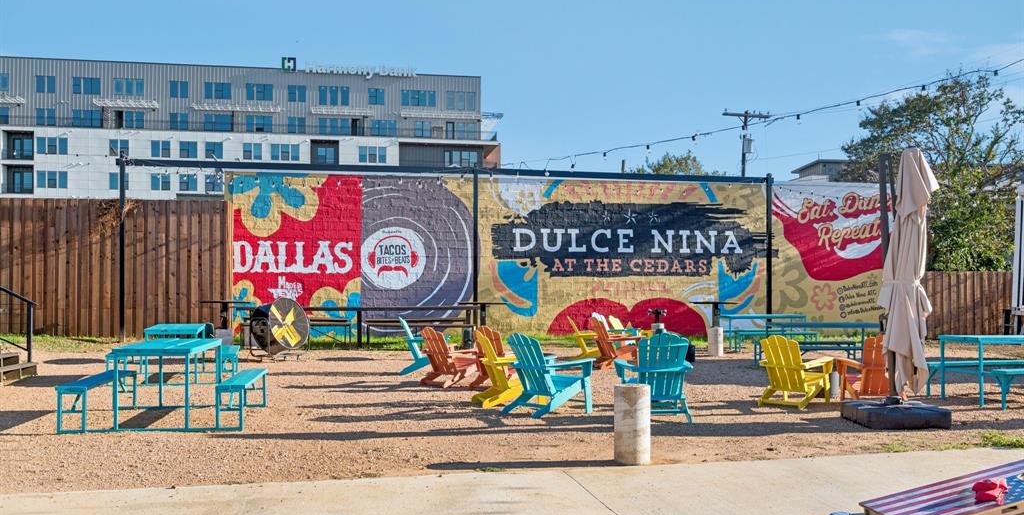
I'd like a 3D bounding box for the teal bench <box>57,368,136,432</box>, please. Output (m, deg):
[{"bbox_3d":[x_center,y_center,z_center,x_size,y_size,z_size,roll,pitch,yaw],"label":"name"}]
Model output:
[{"bbox_3d":[-4.285,1.479,8.891,0.278,0.434,1.745,0,-2,-9],"label":"teal bench"}]

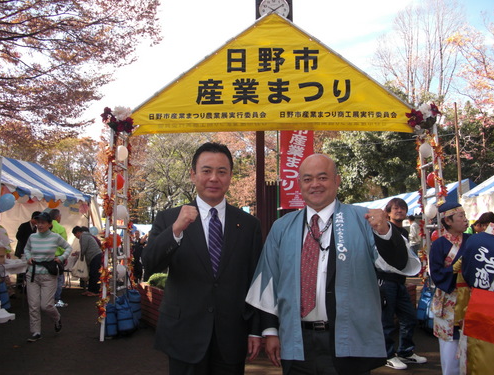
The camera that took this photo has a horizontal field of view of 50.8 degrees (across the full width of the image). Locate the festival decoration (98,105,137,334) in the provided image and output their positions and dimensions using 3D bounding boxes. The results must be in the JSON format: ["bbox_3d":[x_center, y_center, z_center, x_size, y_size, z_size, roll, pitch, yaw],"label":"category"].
[{"bbox_3d":[-1.615,0.452,6.486,0.430,2.840,0.450,-1,-4,0],"label":"festival decoration"}]

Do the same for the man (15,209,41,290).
[{"bbox_3d":[-4.581,1.414,10.927,0.420,1.680,0.520,-4,-6,38],"label":"man"}]

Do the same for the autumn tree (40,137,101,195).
[{"bbox_3d":[-8.162,0.388,24.047,3.600,5.800,3.400,-1,-4,0],"label":"autumn tree"}]

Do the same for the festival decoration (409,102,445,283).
[{"bbox_3d":[2.275,0.407,6.536,0.400,2.780,0.450,-1,-4,0],"label":"festival decoration"}]

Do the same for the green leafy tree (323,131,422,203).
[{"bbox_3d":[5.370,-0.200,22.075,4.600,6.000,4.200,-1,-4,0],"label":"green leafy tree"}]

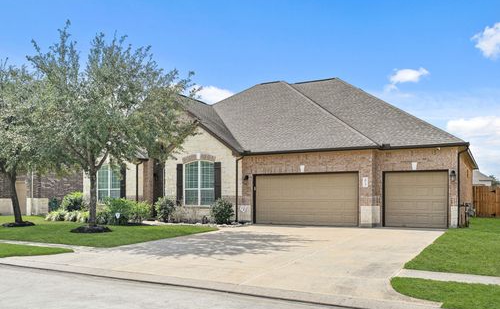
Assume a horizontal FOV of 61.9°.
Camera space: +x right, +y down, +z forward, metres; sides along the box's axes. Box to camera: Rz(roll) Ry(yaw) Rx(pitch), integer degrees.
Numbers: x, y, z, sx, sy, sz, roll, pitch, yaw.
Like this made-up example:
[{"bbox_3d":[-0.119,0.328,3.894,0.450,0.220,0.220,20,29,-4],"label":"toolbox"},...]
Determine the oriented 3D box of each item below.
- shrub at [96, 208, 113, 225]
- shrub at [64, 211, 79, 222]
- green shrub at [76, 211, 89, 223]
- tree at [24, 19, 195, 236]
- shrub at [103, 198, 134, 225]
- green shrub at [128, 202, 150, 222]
[{"bbox_3d":[-7.161,3.052,20.500,0.790,0.790,0.750,0,-3,0],"label":"shrub"},{"bbox_3d":[-9.557,3.320,22.300,0.750,0.640,0.680,0,-3,0],"label":"shrub"},{"bbox_3d":[-8.807,3.260,21.900,0.670,0.630,0.660,0,-3,0],"label":"green shrub"},{"bbox_3d":[-5.952,-1.225,17.900,6.990,8.720,6.700,0,-3,0],"label":"tree"},{"bbox_3d":[-6.567,2.847,20.800,1.600,1.300,1.400,0,-3,0],"label":"shrub"},{"bbox_3d":[-5.678,2.980,21.400,1.130,1.030,1.050,0,-3,0],"label":"green shrub"}]

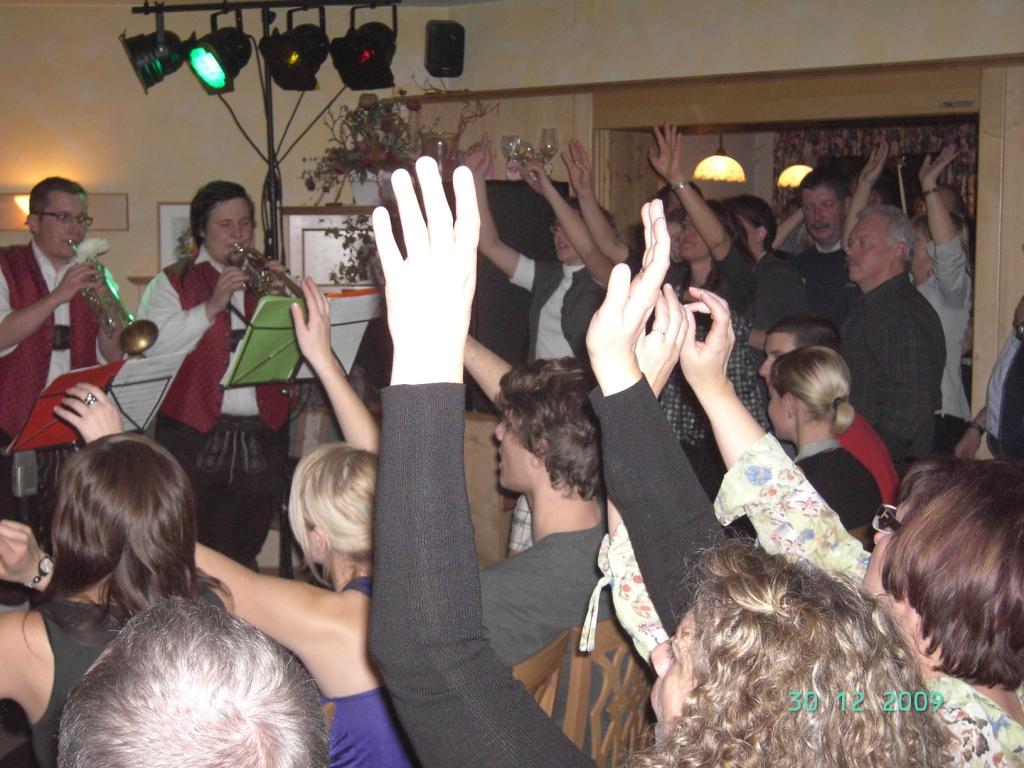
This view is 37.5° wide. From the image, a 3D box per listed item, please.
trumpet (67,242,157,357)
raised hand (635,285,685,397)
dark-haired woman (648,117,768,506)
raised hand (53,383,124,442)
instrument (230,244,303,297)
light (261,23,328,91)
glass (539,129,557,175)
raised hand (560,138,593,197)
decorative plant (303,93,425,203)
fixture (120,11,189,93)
[{"bbox_3d":[-1.185,-0.260,4.366,0.130,0.165,0.490,-6,42,-42],"label":"trumpet"},{"bbox_3d":[0.215,-0.065,2.200,0.075,0.165,0.070,-5,8,-37],"label":"raised hand"},{"bbox_3d":[0.577,0.165,4.541,0.390,1.870,0.450,-5,8,-32],"label":"dark-haired woman"},{"bbox_3d":[-0.686,0.050,2.450,0.110,0.100,0.090,-4,8,-30],"label":"raised hand"},{"bbox_3d":[-0.688,-0.296,4.321,0.125,0.160,0.480,-6,28,-37],"label":"instrument"},{"bbox_3d":[-0.728,-1.103,5.050,0.215,0.245,0.220,4,24,34],"label":"light"},{"bbox_3d":[0.143,-0.901,5.900,0.075,0.200,0.075,0,7,0],"label":"glass"},{"bbox_3d":[0.213,-0.718,4.980,0.100,0.200,0.060,-1,12,40],"label":"raised hand"},{"bbox_3d":[-0.586,-0.931,5.950,0.470,0.430,0.380,0,7,0],"label":"decorative plant"},{"bbox_3d":[-1.200,-1.113,5.050,0.215,0.265,0.215,-17,9,-8],"label":"fixture"}]

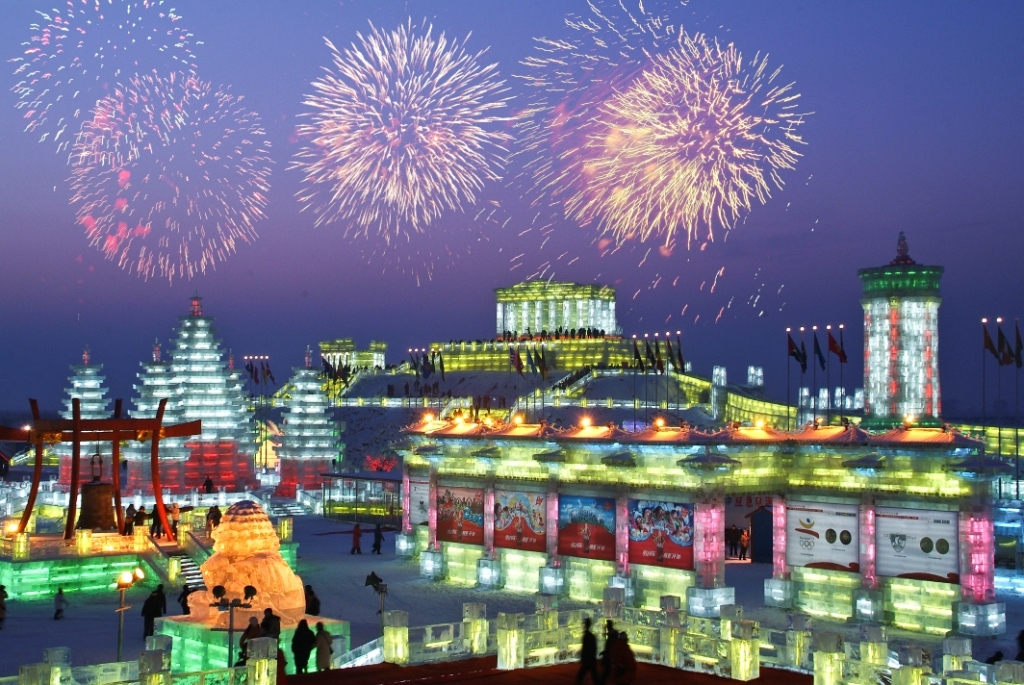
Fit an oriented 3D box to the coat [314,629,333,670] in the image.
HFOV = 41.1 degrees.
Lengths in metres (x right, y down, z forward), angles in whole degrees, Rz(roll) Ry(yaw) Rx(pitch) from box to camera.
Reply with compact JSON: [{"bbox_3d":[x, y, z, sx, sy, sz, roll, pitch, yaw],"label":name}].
[{"bbox_3d":[-5.880,9.607,42.700,0.520,1.250,0.380,1,-3,-11],"label":"coat"}]

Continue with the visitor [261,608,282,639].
[{"bbox_3d":[-7.818,9.481,44.300,0.620,1.720,0.450,2,-3,-30],"label":"visitor"}]

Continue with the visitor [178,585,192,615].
[{"bbox_3d":[-11.980,9.771,50.300,0.600,1.700,0.420,0,-3,0],"label":"visitor"}]

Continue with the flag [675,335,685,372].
[{"bbox_3d":[13.669,0.975,111.000,0.700,2.800,0.400,0,-3,0],"label":"flag"}]

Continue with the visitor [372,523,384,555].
[{"bbox_3d":[-7.639,11.243,78.200,0.620,1.730,0.500,1,-3,-9],"label":"visitor"}]

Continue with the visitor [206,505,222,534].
[{"bbox_3d":[-15.020,9.037,69.000,0.650,1.700,0.450,-1,-3,12],"label":"visitor"}]

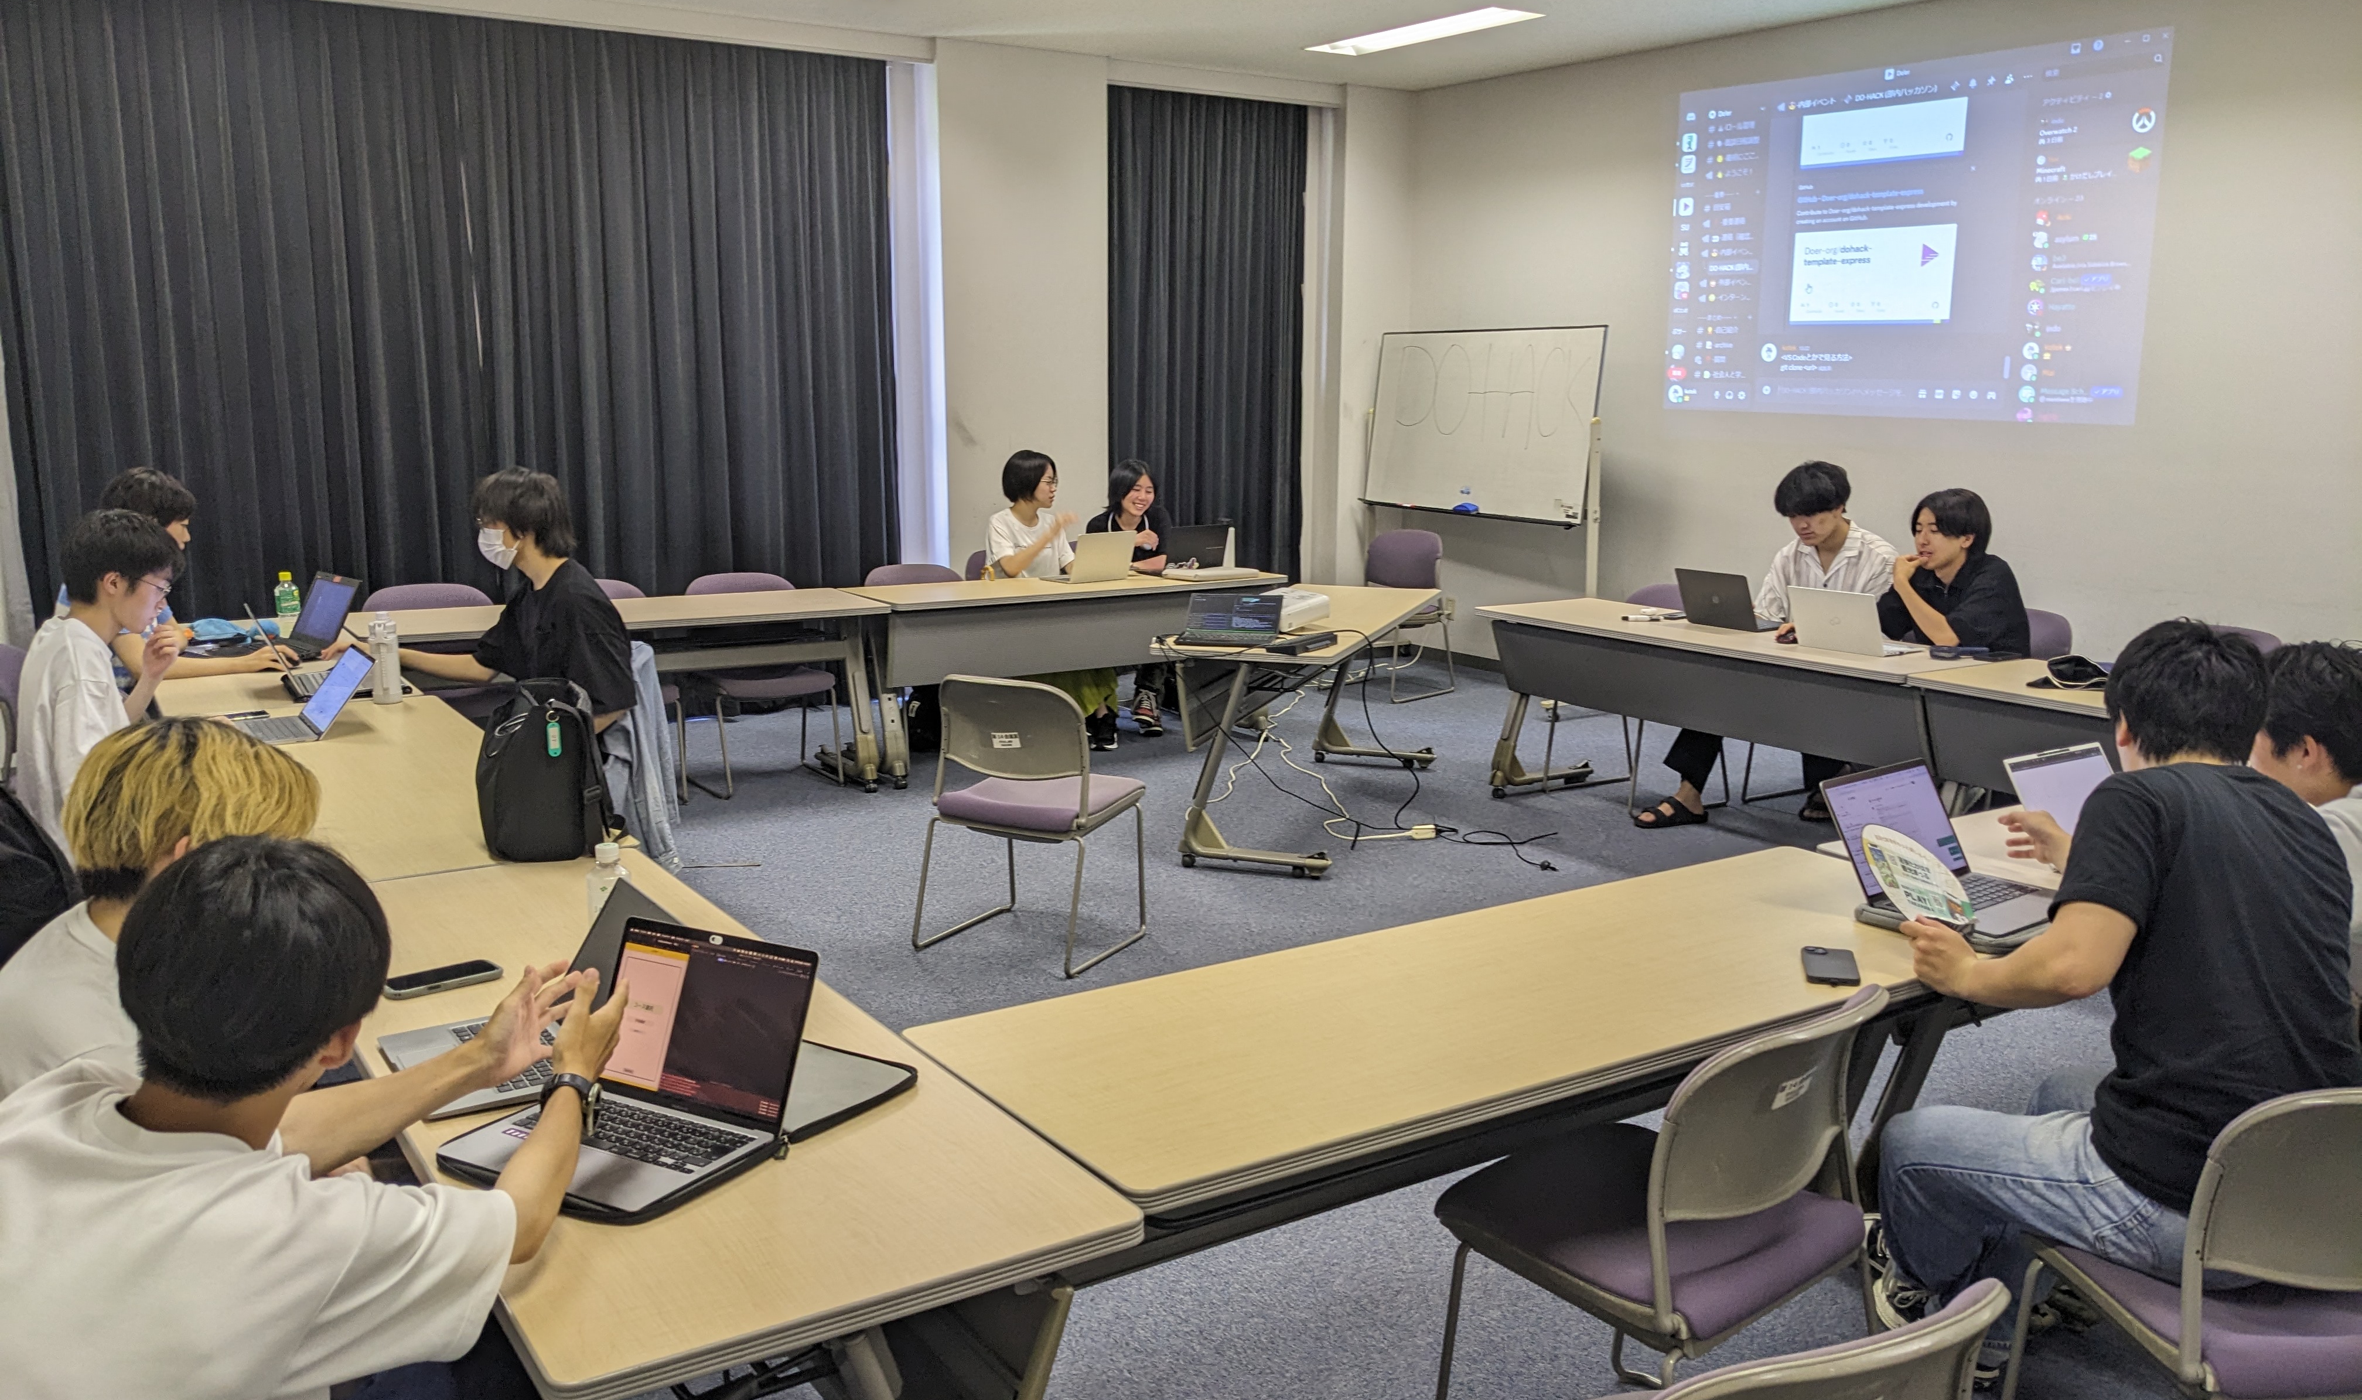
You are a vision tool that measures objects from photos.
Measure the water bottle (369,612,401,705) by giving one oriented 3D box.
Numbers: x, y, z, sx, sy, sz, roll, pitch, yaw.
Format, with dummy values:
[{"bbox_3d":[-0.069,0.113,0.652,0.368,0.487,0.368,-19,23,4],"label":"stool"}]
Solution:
[{"bbox_3d":[-2.087,-0.109,4.835,0.077,0.232,0.077,-7,13,-33],"label":"water bottle"}]

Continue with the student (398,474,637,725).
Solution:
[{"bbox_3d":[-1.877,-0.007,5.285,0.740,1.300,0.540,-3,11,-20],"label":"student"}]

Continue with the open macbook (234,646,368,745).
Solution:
[{"bbox_3d":[-2.215,-0.011,4.568,0.350,0.187,0.313,-7,13,-33],"label":"open macbook"}]

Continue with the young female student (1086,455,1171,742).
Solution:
[{"bbox_3d":[-0.213,-0.473,8.152,0.470,1.180,0.750,-5,12,-28],"label":"young female student"}]

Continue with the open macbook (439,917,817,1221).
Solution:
[{"bbox_3d":[-0.630,0.415,2.124,0.301,0.216,0.302,6,12,28],"label":"open macbook"}]

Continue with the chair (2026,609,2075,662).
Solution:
[{"bbox_3d":[2.758,0.082,6.408,0.520,0.775,0.515,-7,13,-33],"label":"chair"}]

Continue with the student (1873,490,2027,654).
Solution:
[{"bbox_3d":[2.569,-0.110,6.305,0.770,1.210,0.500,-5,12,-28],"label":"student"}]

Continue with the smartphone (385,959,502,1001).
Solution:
[{"bbox_3d":[-1.077,0.409,2.696,0.152,0.011,0.077,-8,13,-37],"label":"smartphone"}]

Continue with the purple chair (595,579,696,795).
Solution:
[{"bbox_3d":[-2.130,-0.027,6.744,0.490,0.775,0.510,-6,13,-33],"label":"purple chair"}]

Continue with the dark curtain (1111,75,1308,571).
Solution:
[{"bbox_3d":[0.128,-1.610,9.423,1.270,2.860,0.150,-7,13,-33],"label":"dark curtain"}]

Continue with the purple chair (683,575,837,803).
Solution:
[{"bbox_3d":[-1.597,-0.069,7.054,0.510,0.775,0.520,-7,13,-33],"label":"purple chair"}]

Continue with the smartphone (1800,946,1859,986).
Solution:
[{"bbox_3d":[0.987,0.404,2.801,0.074,0.011,0.140,3,11,15],"label":"smartphone"}]

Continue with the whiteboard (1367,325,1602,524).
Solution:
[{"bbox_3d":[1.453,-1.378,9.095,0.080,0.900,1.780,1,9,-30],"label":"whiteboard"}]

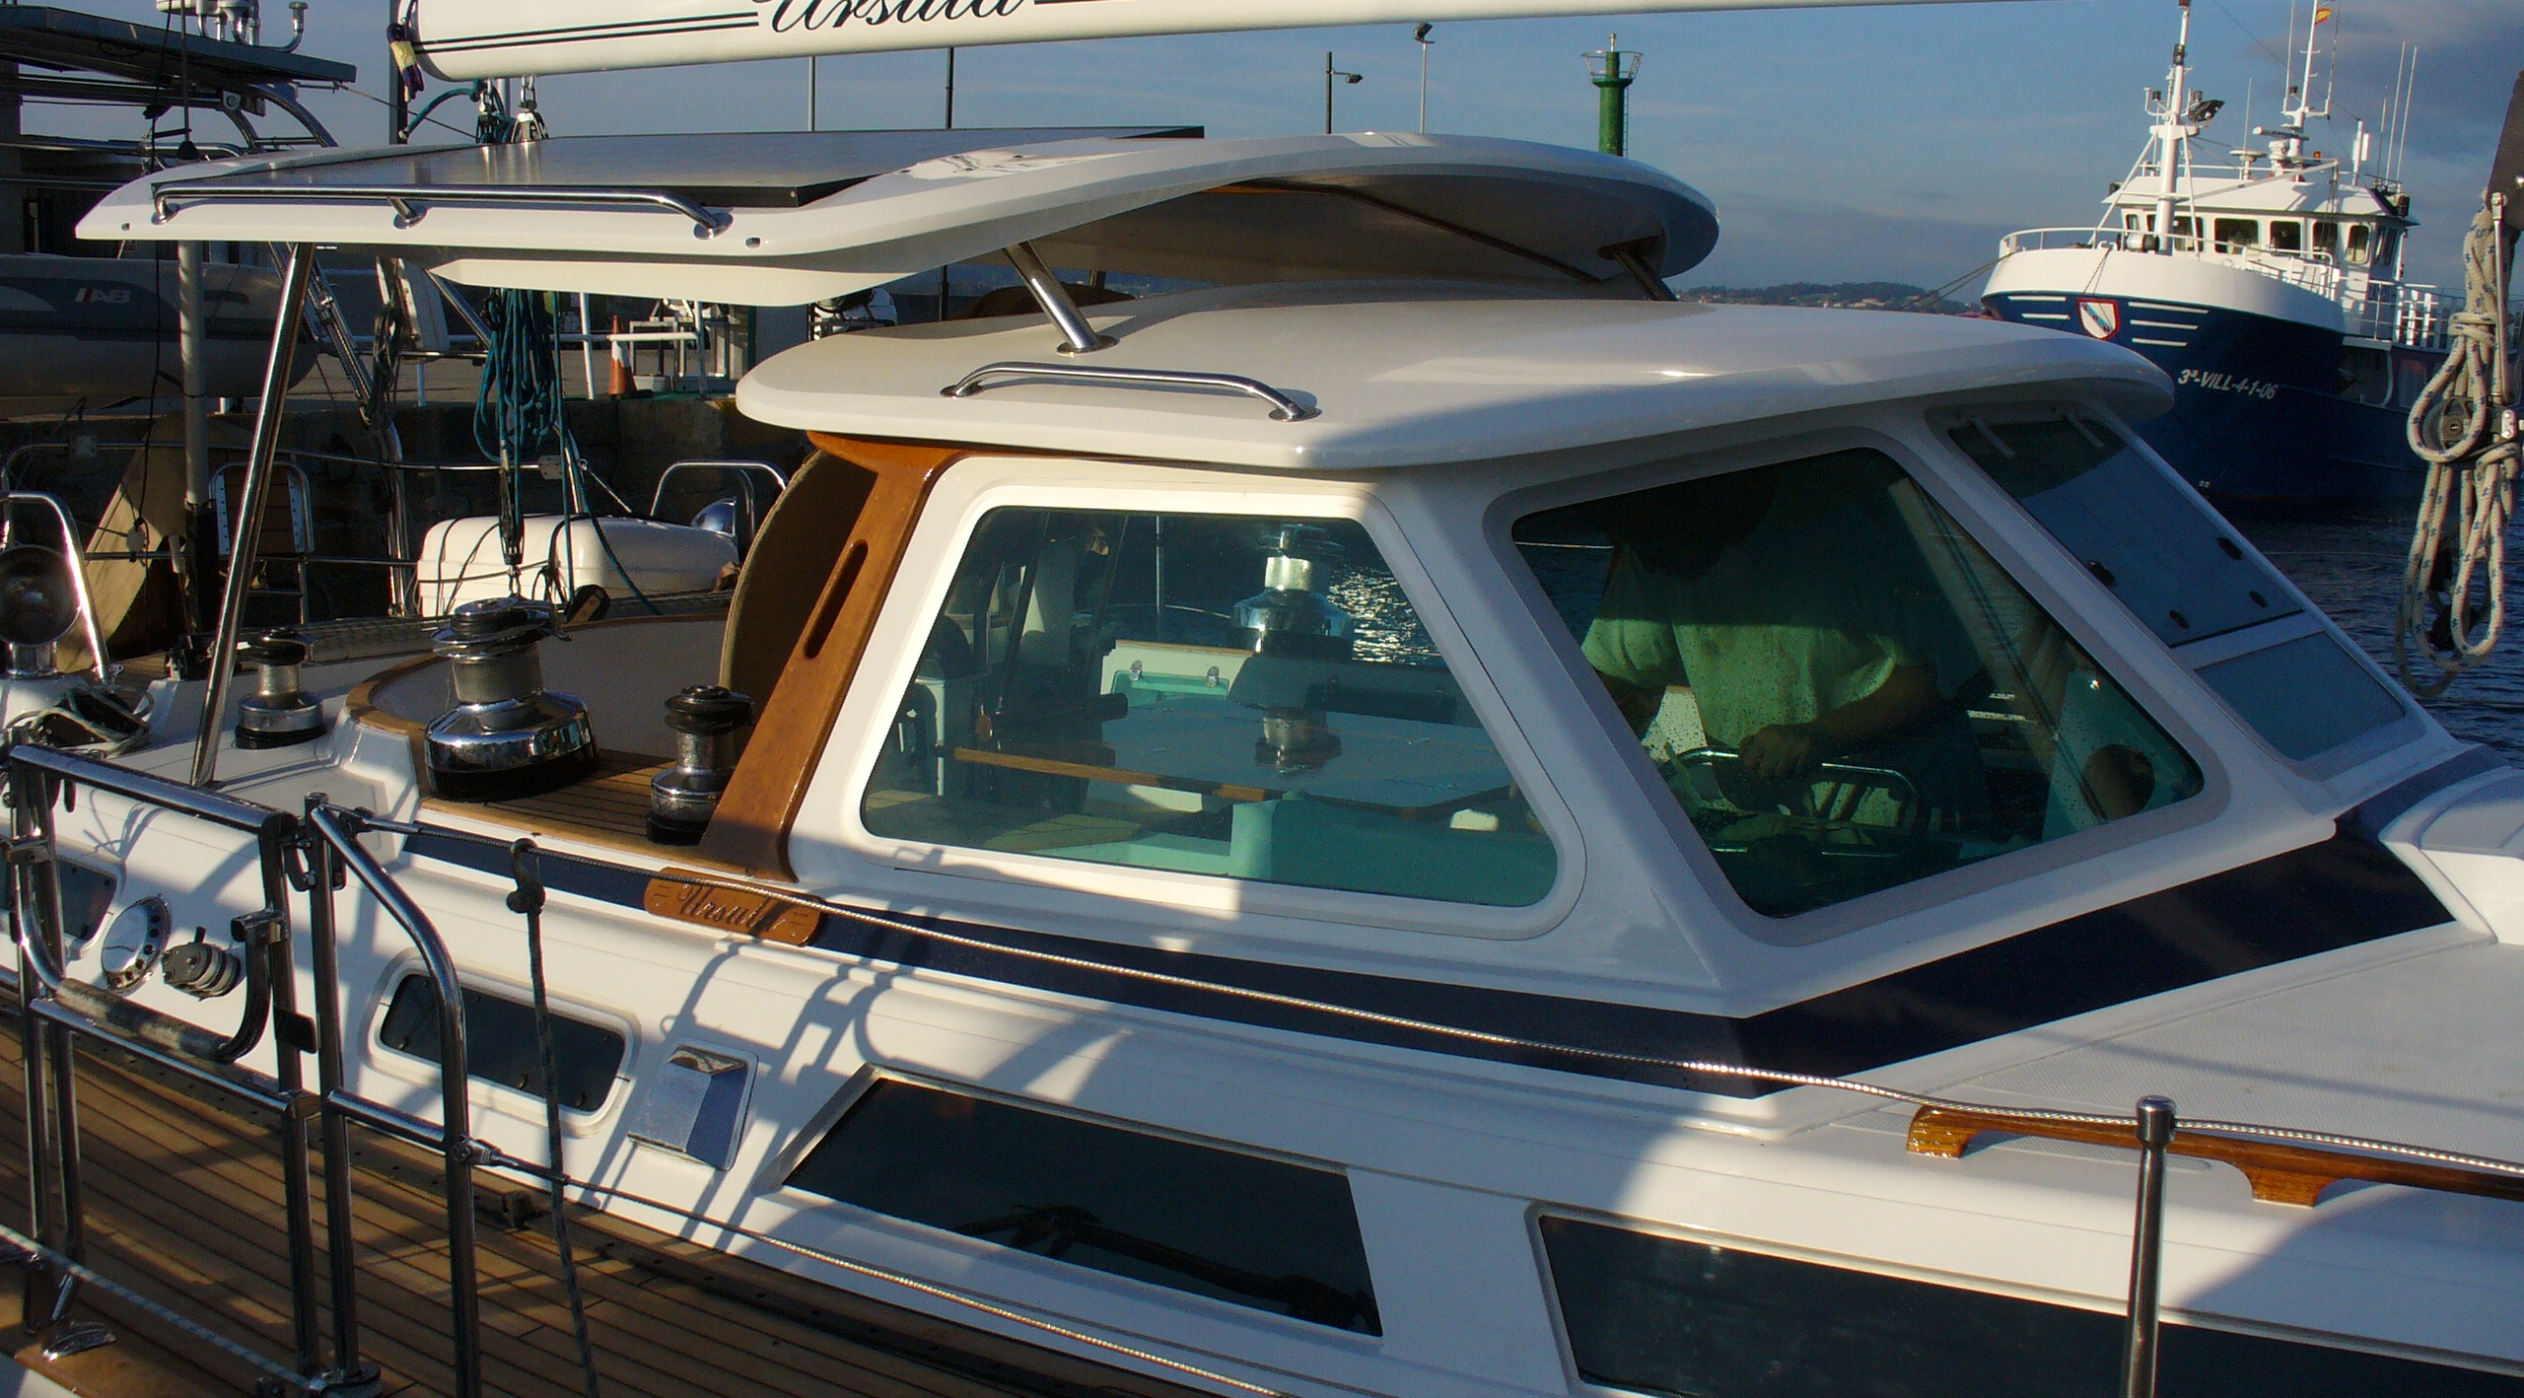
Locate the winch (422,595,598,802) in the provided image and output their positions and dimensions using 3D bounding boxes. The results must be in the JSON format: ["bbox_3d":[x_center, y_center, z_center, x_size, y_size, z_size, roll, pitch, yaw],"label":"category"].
[{"bbox_3d":[-1.301,-0.016,4.621,0.293,0.302,0.293,-4,15,1],"label":"winch"}]

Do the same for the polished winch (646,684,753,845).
[{"bbox_3d":[-0.875,0.098,4.240,0.190,0.231,0.190,0,10,0],"label":"polished winch"}]

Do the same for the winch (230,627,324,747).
[{"bbox_3d":[-1.992,-0.028,5.461,0.188,0.227,0.188,0,9,0],"label":"winch"}]

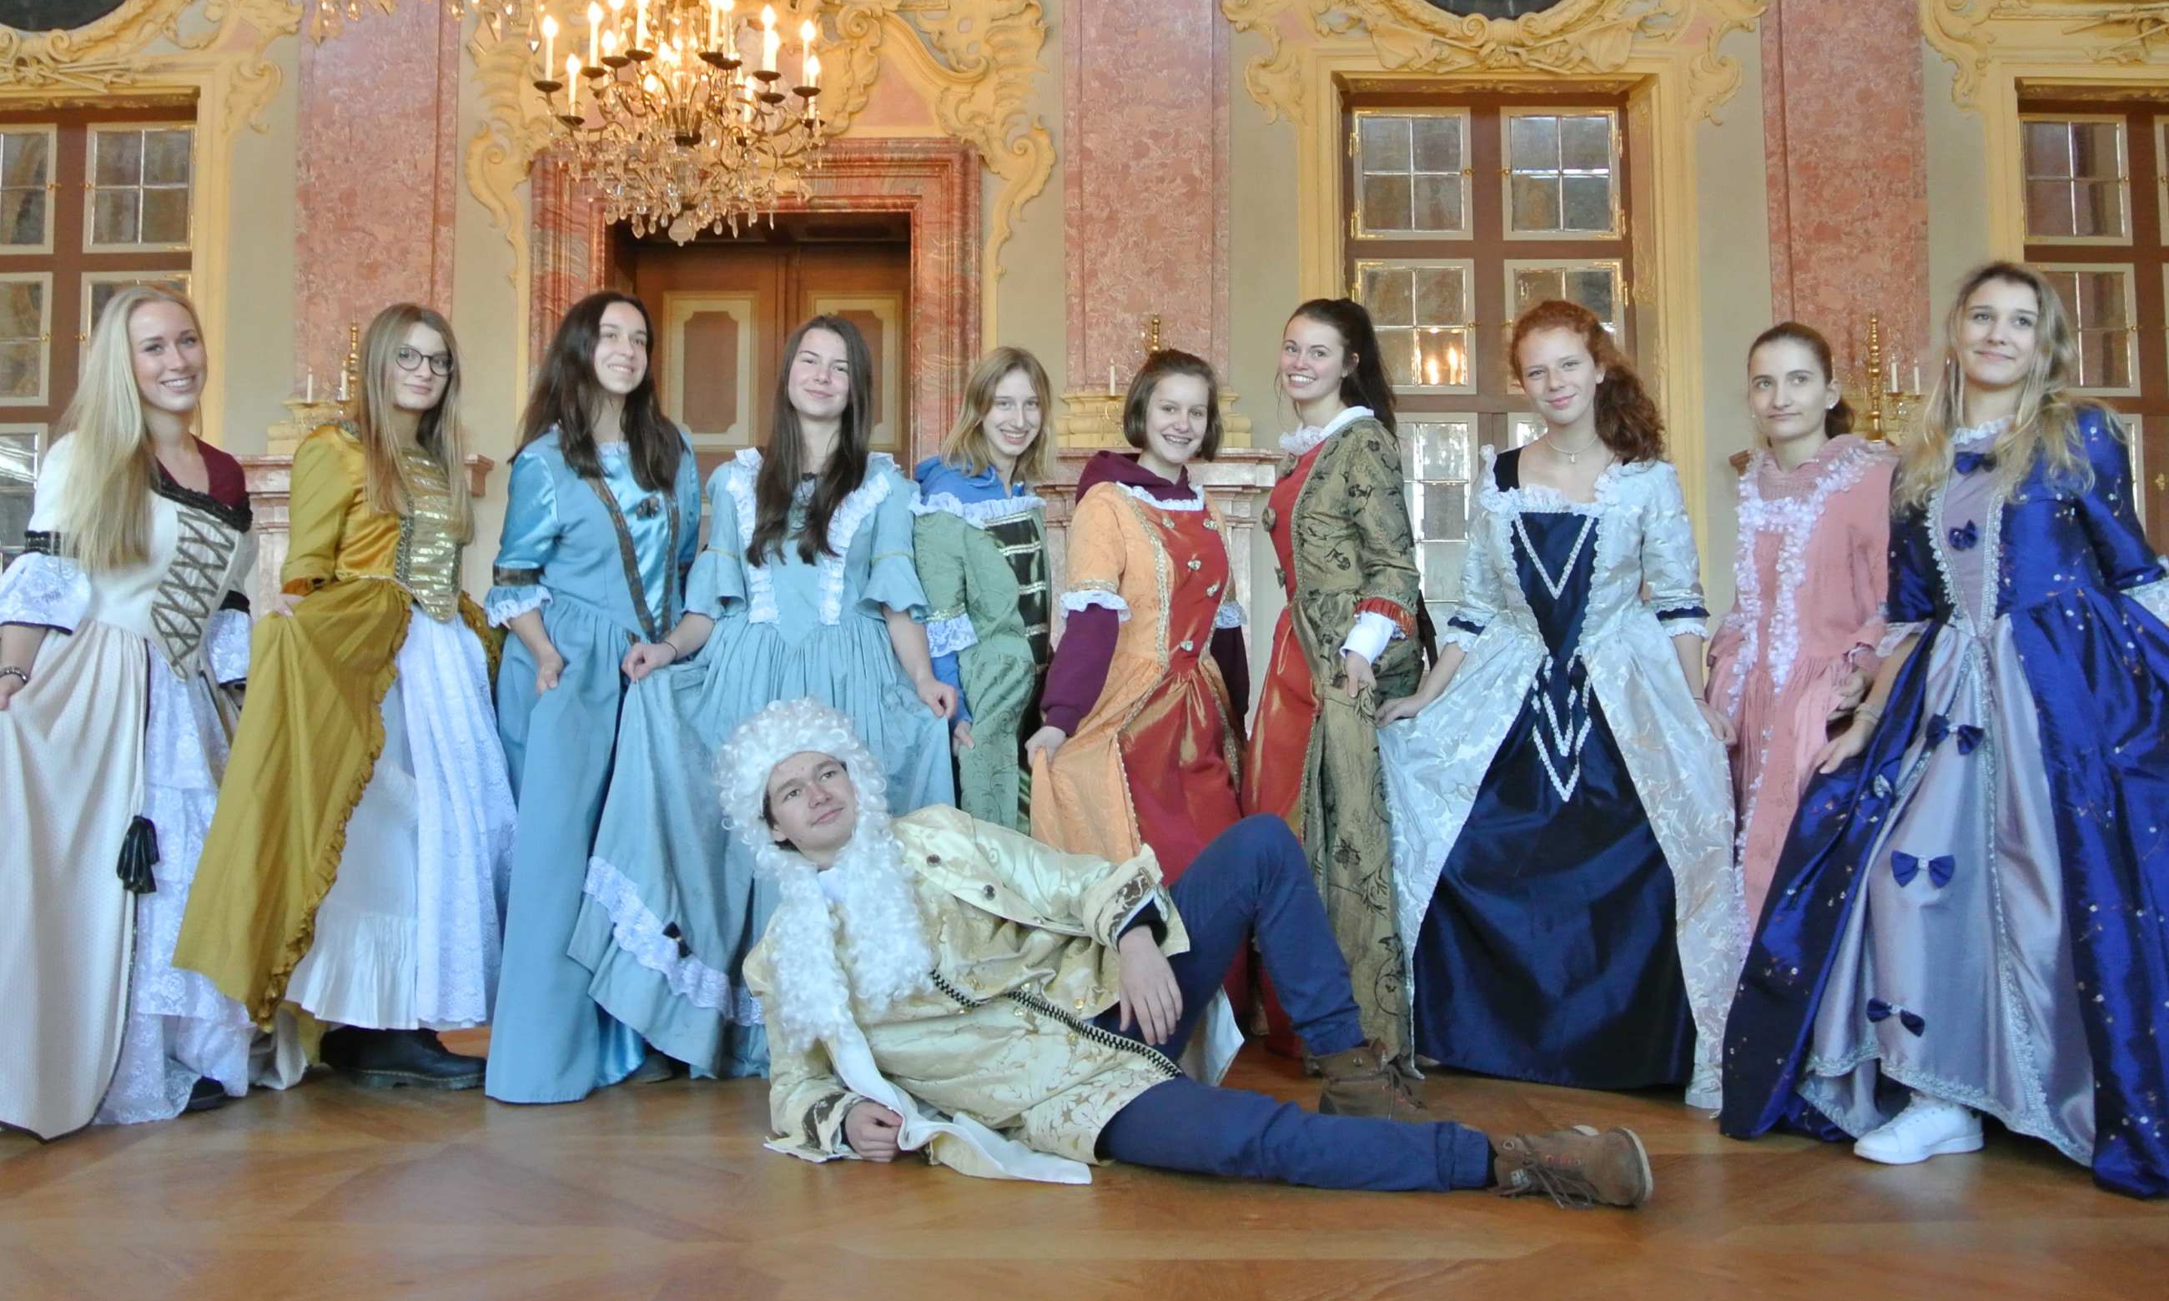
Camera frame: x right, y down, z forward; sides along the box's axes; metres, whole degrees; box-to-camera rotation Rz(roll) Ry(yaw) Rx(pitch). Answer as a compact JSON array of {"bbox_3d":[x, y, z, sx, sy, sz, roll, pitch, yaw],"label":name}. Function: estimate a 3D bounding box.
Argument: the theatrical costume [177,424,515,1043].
[{"bbox_3d":[-1.601,0.183,3.550,0.540,1.340,0.700,-4,-5,44],"label":"theatrical costume"}]

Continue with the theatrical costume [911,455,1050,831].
[{"bbox_3d":[-0.233,0.253,3.820,0.470,1.400,0.450,3,-4,-42],"label":"theatrical costume"}]

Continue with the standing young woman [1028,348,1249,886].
[{"bbox_3d":[0.134,0.131,3.720,0.520,1.630,0.480,1,-3,-27],"label":"standing young woman"}]

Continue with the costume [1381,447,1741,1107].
[{"bbox_3d":[1.019,0.238,3.480,0.740,1.385,0.560,-2,-3,26],"label":"costume"}]

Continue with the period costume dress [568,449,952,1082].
[{"bbox_3d":[-0.700,0.223,3.570,0.840,1.360,0.550,0,-4,-2],"label":"period costume dress"}]

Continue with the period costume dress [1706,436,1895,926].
[{"bbox_3d":[1.542,0.212,3.550,0.560,1.360,0.480,-4,-5,42],"label":"period costume dress"}]

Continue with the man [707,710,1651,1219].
[{"bbox_3d":[0.146,0.492,2.900,1.550,0.810,0.740,0,-4,0],"label":"man"}]

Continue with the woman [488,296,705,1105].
[{"bbox_3d":[-1.038,0.086,3.470,0.470,1.700,0.430,2,-4,-36],"label":"woman"}]

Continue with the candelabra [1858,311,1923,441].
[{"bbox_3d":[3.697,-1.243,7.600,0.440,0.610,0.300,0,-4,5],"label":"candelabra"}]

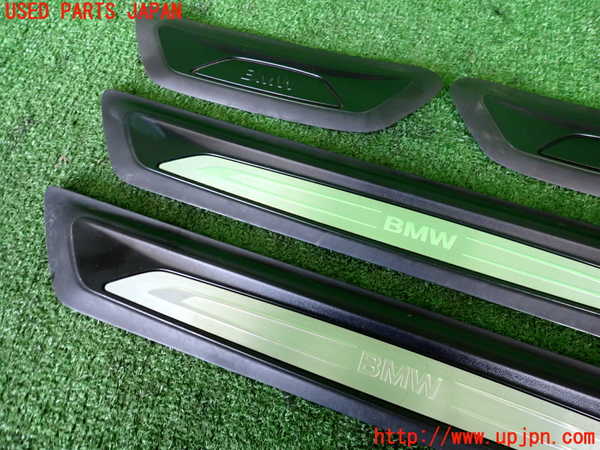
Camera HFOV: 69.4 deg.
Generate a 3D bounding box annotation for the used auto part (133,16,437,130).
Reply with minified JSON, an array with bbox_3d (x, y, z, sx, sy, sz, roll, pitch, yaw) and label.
[{"bbox_3d":[-0.036,-0.183,0.510,0.399,0.028,0.114,15,63,7],"label":"used auto part"}]

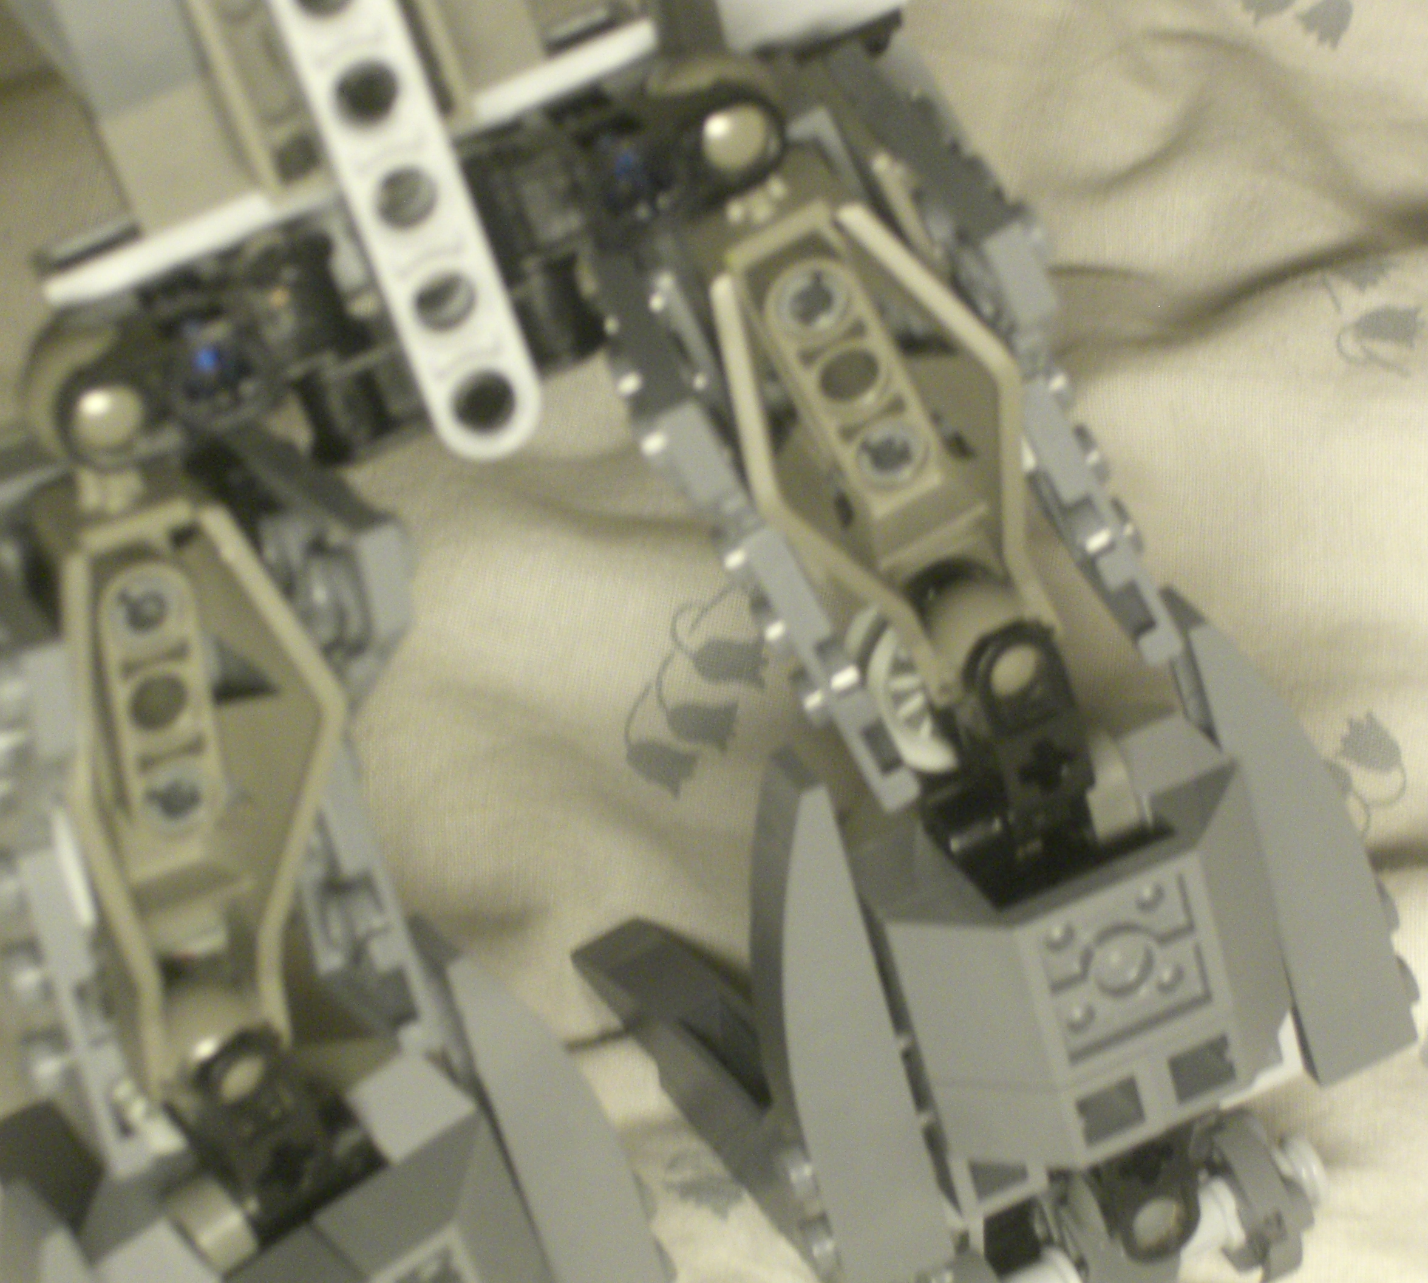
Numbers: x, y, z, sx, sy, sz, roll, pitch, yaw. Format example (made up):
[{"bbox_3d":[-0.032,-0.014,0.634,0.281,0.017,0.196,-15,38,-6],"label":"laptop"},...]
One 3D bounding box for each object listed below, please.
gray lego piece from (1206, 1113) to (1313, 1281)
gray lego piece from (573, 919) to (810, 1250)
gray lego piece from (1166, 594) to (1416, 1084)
[{"bbox_3d":[0.046,0.046,0.394,0.007,0.013,0.007,-23,30,-7],"label":"gray lego piece"},{"bbox_3d":[0.000,0.035,0.392,0.011,0.011,0.032,-38,81,2],"label":"gray lego piece"},{"bbox_3d":[0.048,0.015,0.391,0.010,0.048,0.008,-23,30,-7],"label":"gray lego piece"}]

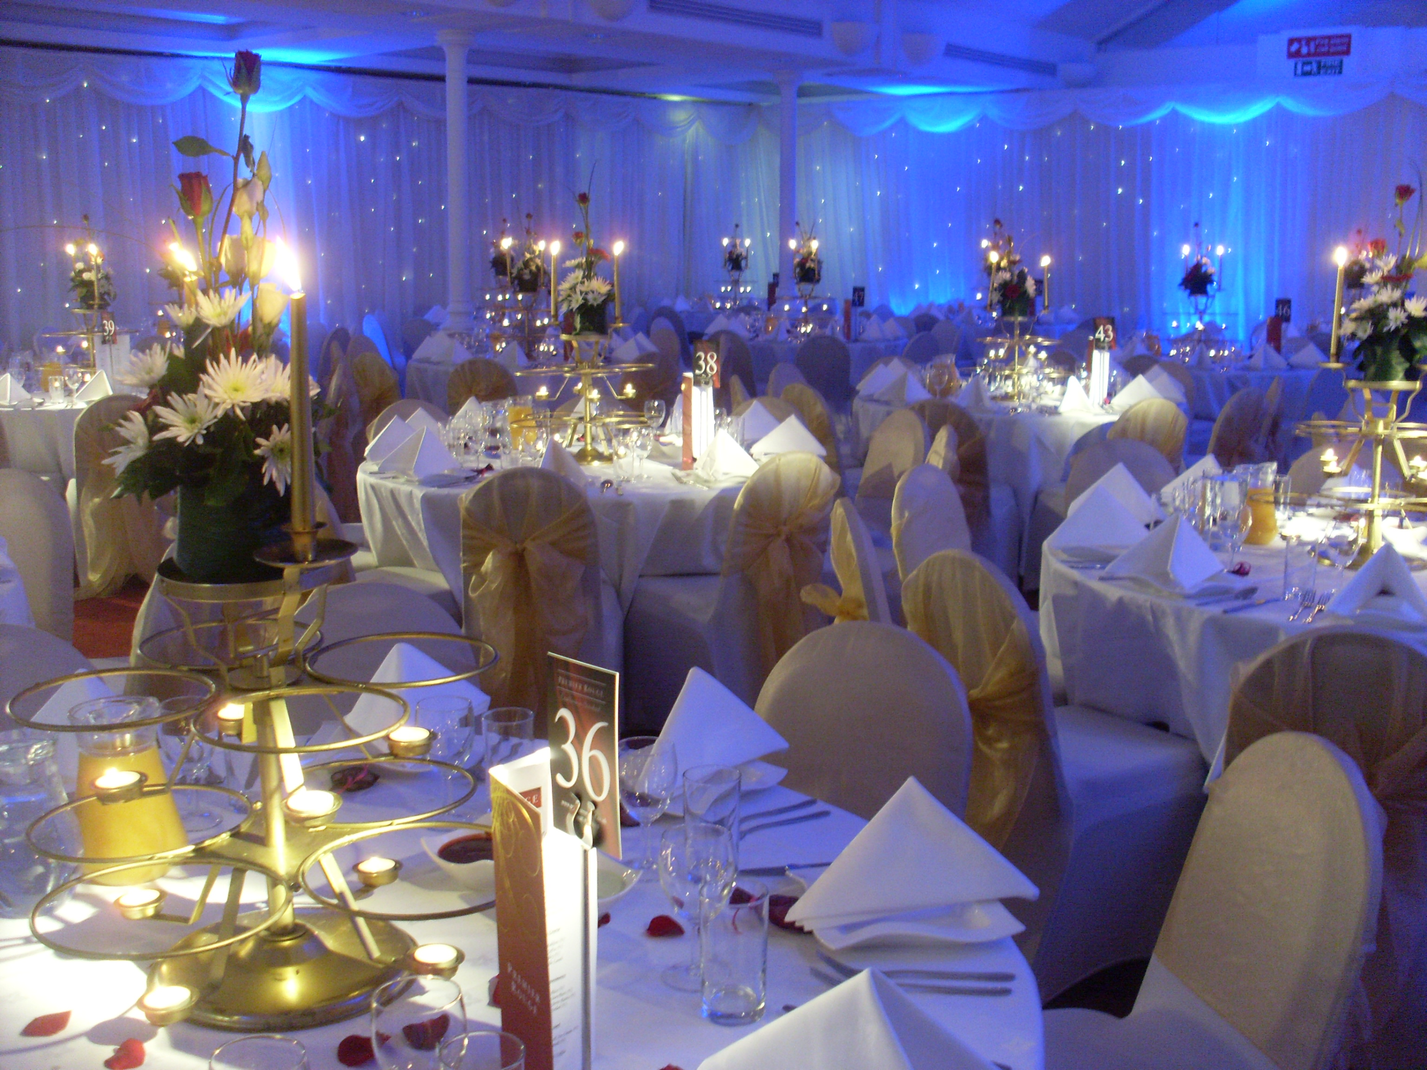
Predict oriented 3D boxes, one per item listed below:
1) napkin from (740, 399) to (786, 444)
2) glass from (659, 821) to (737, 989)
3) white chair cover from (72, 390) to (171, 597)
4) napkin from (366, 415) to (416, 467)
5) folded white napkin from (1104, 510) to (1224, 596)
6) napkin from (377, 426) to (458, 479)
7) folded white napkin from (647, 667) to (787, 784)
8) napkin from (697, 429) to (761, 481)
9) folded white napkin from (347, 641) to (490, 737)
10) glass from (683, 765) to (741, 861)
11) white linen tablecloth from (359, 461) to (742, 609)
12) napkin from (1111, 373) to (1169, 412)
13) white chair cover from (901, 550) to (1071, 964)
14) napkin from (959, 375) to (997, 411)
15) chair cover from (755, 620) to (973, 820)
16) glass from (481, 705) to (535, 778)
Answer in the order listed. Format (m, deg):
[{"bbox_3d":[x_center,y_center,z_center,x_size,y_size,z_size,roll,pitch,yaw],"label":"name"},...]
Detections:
[{"bbox_3d":[0.155,-0.459,6.362,0.300,0.154,0.181,-4,11,-20],"label":"napkin"},{"bbox_3d":[-0.020,0.410,1.742,0.086,0.169,0.086,0,10,0],"label":"glass"},{"bbox_3d":[-2.719,-0.209,7.201,0.430,0.910,0.530,-4,11,-24],"label":"white chair cover"},{"bbox_3d":[-1.136,-0.363,5.733,0.288,0.142,0.214,-3,11,-18],"label":"napkin"},{"bbox_3d":[1.155,0.015,3.838,0.285,0.145,0.208,-6,12,-30],"label":"folded white napkin"},{"bbox_3d":[-1.020,-0.313,5.626,0.207,0.147,0.288,8,13,38],"label":"napkin"},{"bbox_3d":[-0.037,0.272,2.382,0.208,0.137,0.269,5,11,26],"label":"folded white napkin"},{"bbox_3d":[0.011,-0.295,5.374,0.181,0.140,0.282,-7,12,-33],"label":"napkin"},{"bbox_3d":[-0.491,0.244,2.560,0.260,0.160,0.250,1,10,3],"label":"folded white napkin"},{"bbox_3d":[-0.001,0.362,1.971,0.068,0.128,0.068,0,10,0],"label":"glass"},{"bbox_3d":[-0.495,0.073,6.132,1.720,0.740,1.720,0,10,0],"label":"white linen tablecloth"},{"bbox_3d":[2.174,-0.739,8.055,0.300,0.160,0.240,-6,12,-29],"label":"napkin"},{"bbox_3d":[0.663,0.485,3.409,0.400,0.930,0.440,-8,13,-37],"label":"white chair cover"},{"bbox_3d":[1.343,-0.731,7.926,0.182,0.150,0.291,2,11,12],"label":"napkin"},{"bbox_3d":[0.126,0.632,2.655,0.430,0.910,0.530,7,12,34],"label":"chair cover"},{"bbox_3d":[-0.300,0.327,2.305,0.073,0.130,0.073,0,10,0],"label":"glass"}]

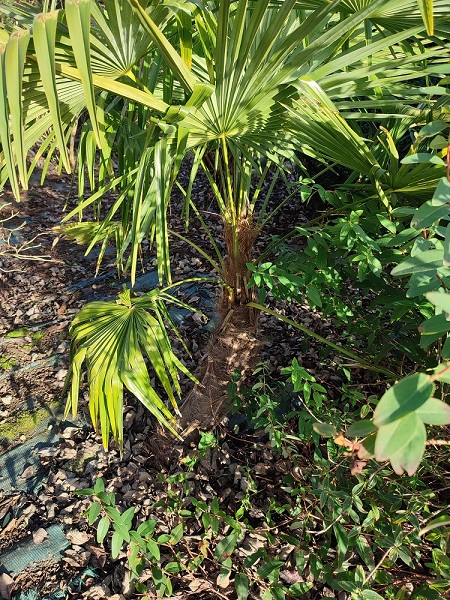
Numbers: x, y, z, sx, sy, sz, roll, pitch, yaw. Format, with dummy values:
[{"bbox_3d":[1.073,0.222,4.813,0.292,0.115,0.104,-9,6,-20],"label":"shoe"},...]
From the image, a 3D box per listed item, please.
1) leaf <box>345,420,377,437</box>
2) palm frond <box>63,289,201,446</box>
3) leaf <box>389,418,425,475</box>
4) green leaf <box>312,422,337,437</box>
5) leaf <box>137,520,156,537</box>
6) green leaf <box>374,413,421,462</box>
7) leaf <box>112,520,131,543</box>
[{"bbox_3d":[0.270,0.254,0.850,0.067,0.015,0.035,-16,51,-3],"label":"leaf"},{"bbox_3d":[-0.297,0.209,1.360,0.400,0.500,0.220,8,36,11],"label":"palm frond"},{"bbox_3d":[0.244,0.186,0.560,0.044,0.018,0.083,13,68,25],"label":"leaf"},{"bbox_3d":[0.195,0.255,0.850,0.047,0.015,0.028,12,55,17],"label":"green leaf"},{"bbox_3d":[-0.216,0.631,1.200,0.059,0.015,0.037,-25,57,-25],"label":"leaf"},{"bbox_3d":[0.221,0.173,0.550,0.043,0.018,0.082,36,79,30],"label":"green leaf"},{"bbox_3d":[-0.287,0.641,1.200,0.078,0.015,0.030,39,56,21],"label":"leaf"}]

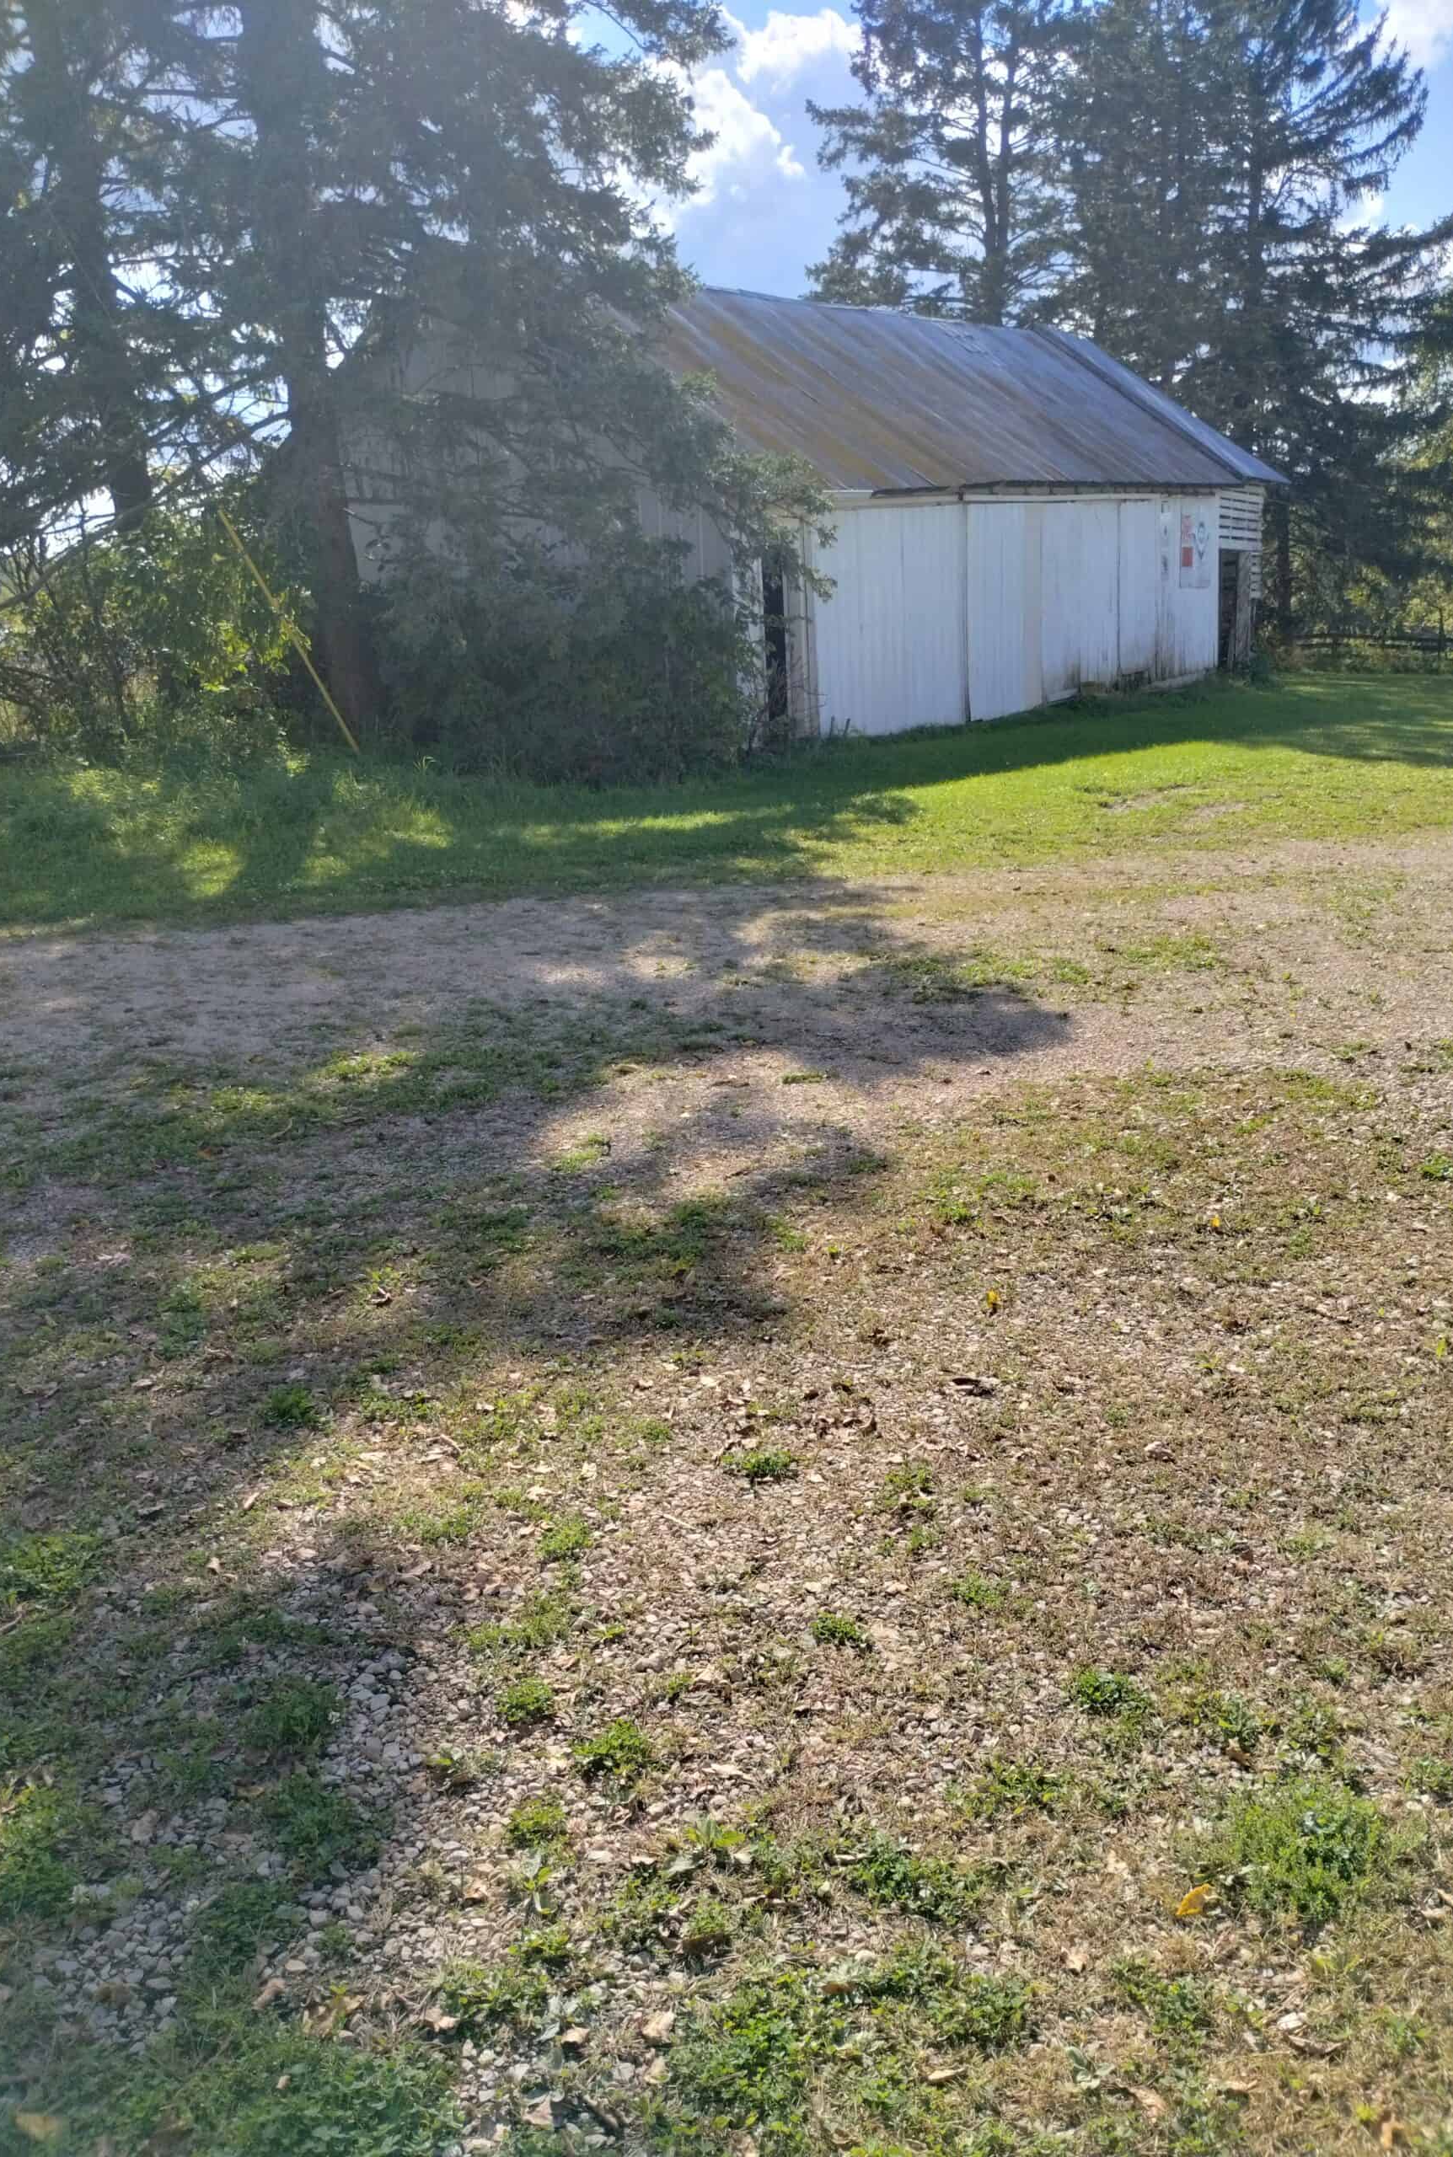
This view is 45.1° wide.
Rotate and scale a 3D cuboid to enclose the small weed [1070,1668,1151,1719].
[{"bbox_3d":[0.523,0.838,2.385,0.110,0.042,0.091,-3,16,0],"label":"small weed"}]

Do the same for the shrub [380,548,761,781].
[{"bbox_3d":[-1.370,-3.624,15.298,3.320,1.975,2.324,-3,16,0],"label":"shrub"}]

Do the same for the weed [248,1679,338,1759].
[{"bbox_3d":[-0.591,0.874,2.385,0.118,0.079,0.116,-3,16,0],"label":"weed"}]

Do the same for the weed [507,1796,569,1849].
[{"bbox_3d":[-0.236,0.931,2.187,0.077,0.043,0.071,-3,16,0],"label":"weed"}]

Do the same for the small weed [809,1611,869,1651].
[{"bbox_3d":[0.164,0.810,2.562,0.088,0.034,0.072,-3,16,0],"label":"small weed"}]

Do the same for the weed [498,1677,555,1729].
[{"bbox_3d":[-0.276,0.862,2.413,0.078,0.057,0.074,-3,16,0],"label":"weed"}]

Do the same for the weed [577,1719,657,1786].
[{"bbox_3d":[-0.147,0.887,2.308,0.104,0.053,0.099,-3,16,0],"label":"weed"}]

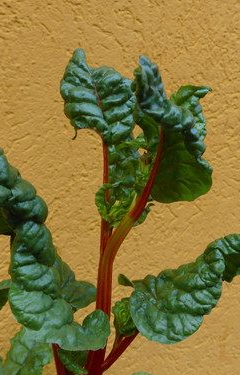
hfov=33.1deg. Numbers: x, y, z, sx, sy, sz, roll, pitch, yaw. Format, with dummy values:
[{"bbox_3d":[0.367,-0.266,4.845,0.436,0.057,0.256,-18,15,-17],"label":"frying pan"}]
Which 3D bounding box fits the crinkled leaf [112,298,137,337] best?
[{"bbox_3d":[0.008,0.186,0.580,0.037,0.055,0.038,0,-7,0],"label":"crinkled leaf"}]

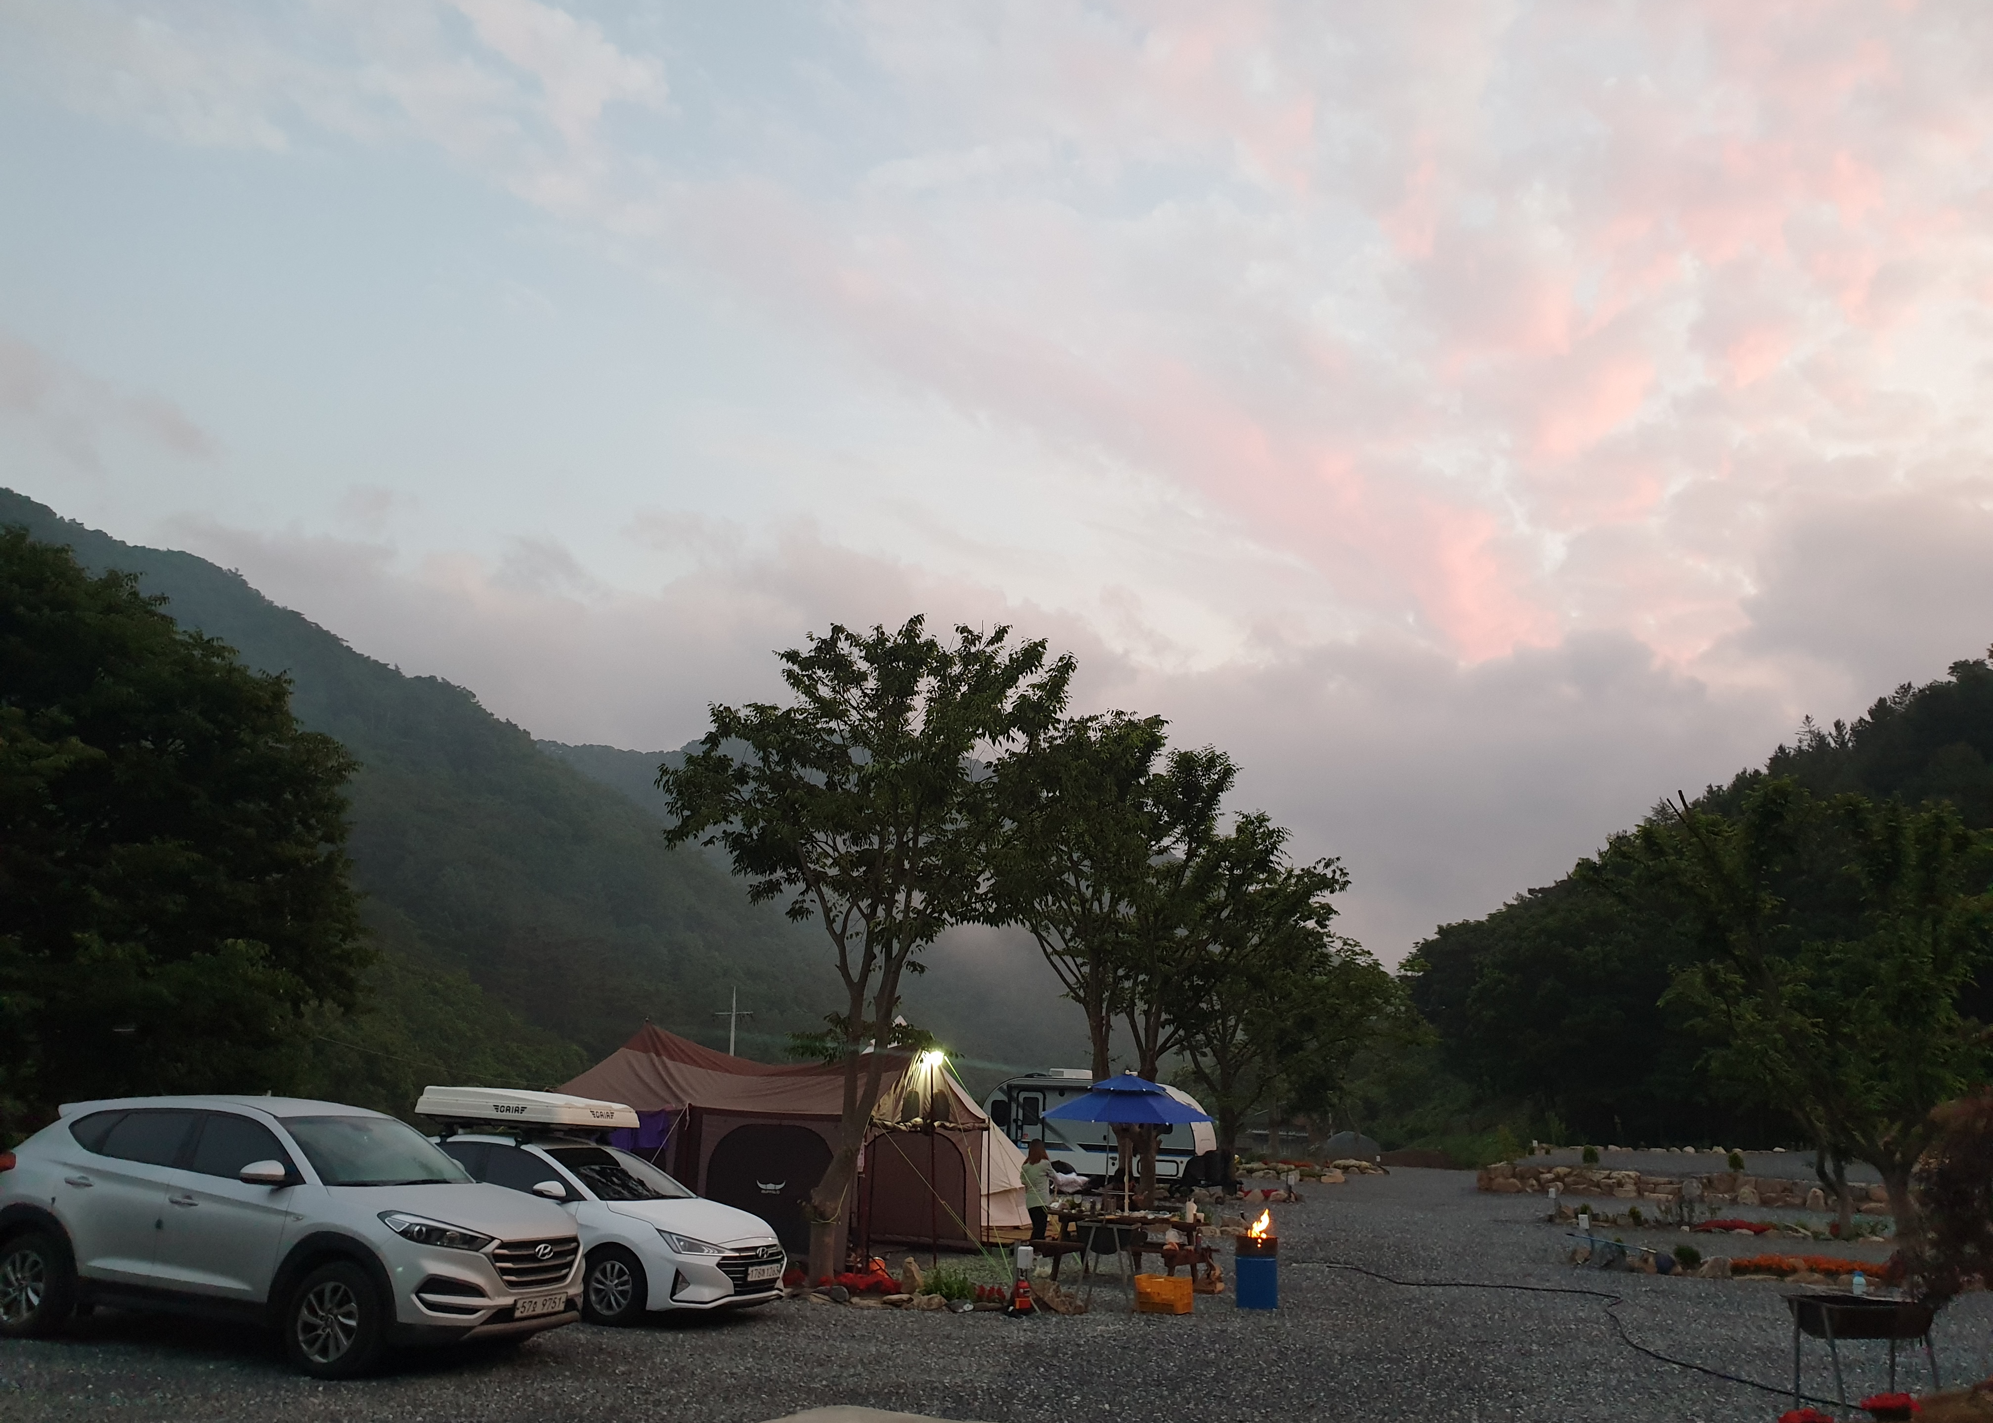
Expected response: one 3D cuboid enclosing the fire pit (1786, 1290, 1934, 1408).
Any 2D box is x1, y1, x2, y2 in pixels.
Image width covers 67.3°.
[{"bbox_3d":[6.254,4.594,10.818,0.840,0.730,0.600,1,-16,3],"label":"fire pit"}]

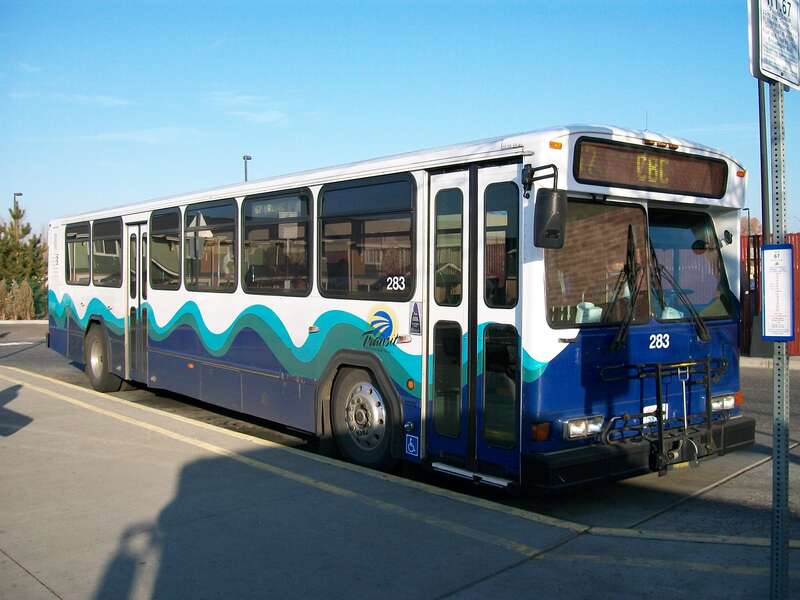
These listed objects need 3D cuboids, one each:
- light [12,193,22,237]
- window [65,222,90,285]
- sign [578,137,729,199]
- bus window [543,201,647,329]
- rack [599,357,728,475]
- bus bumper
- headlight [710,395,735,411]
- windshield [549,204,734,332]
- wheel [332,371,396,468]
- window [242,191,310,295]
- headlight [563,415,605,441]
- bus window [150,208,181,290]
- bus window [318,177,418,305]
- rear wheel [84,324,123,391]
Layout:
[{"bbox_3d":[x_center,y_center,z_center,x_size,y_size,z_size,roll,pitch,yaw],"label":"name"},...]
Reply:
[{"bbox_3d":[-26.692,-3.860,58.109,0.620,7.132,0.350,0,2,0],"label":"light"},{"bbox_3d":[-5.253,-0.752,13.637,0.060,1.035,1.333,-1,2,-37],"label":"window"},{"bbox_3d":[1.917,-0.972,6.302,1.909,0.311,0.110,-1,2,-37],"label":"sign"},{"bbox_3d":[1.413,-0.251,5.918,1.115,0.899,0.100,-1,2,-37],"label":"bus window"},{"bbox_3d":[1.885,0.832,5.919,1.440,0.762,0.310,-1,2,-37],"label":"rack"},{"bbox_3d":[1.935,1.143,6.365,2.610,0.206,0.270,-1,2,-37],"label":"bus bumper"},{"bbox_3d":[2.585,0.828,6.694,0.381,0.128,0.090,-1,2,-37],"label":"headlight"},{"bbox_3d":[1.892,-0.270,6.402,2.330,0.950,0.180,-1,2,-37],"label":"windshield"},{"bbox_3d":[-0.191,1.008,7.289,0.300,1.030,1.030,-1,2,-37],"label":"wheel"},{"bbox_3d":[-1.240,-0.554,8.255,0.060,1.022,1.412,-1,2,-37],"label":"window"},{"bbox_3d":[1.258,0.886,5.819,0.385,0.150,0.120,-1,2,-37],"label":"headlight"},{"bbox_3d":[-2.987,-0.647,10.679,0.060,1.035,1.054,-1,2,-37],"label":"bus window"},{"bbox_3d":[-0.310,-0.512,7.040,0.060,1.023,1.432,-1,2,-37],"label":"bus window"},{"bbox_3d":[-4.605,0.865,13.085,0.320,1.030,1.030,-1,2,-37],"label":"rear wheel"}]

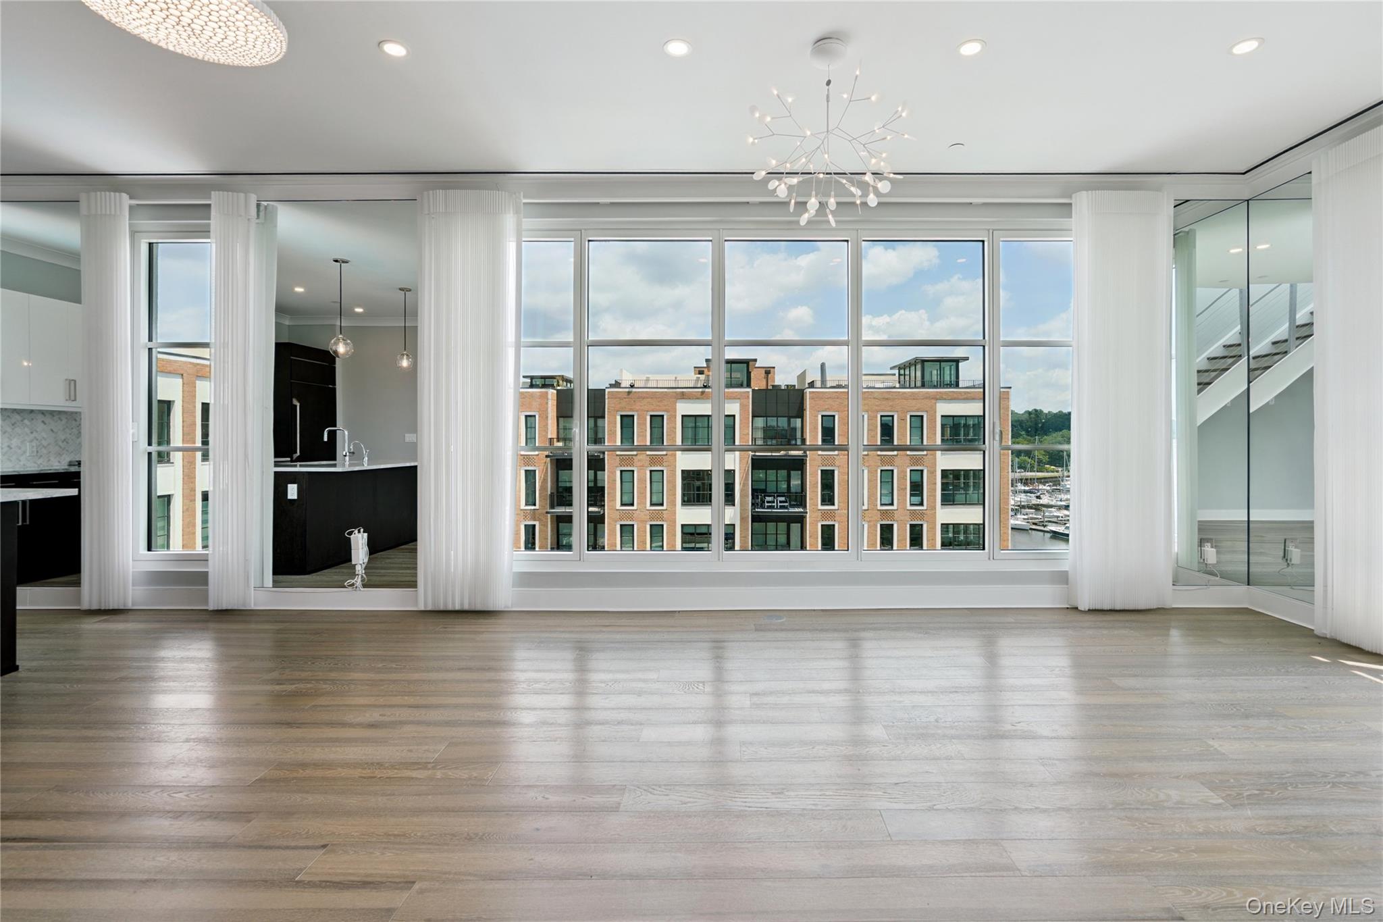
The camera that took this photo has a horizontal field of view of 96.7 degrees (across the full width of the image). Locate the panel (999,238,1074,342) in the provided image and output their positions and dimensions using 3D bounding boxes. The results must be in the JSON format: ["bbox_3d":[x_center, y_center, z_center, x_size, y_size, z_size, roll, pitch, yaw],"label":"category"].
[{"bbox_3d":[2.449,-1.189,4.280,0.617,0.708,0.030,0,0,0],"label":"panel"}]

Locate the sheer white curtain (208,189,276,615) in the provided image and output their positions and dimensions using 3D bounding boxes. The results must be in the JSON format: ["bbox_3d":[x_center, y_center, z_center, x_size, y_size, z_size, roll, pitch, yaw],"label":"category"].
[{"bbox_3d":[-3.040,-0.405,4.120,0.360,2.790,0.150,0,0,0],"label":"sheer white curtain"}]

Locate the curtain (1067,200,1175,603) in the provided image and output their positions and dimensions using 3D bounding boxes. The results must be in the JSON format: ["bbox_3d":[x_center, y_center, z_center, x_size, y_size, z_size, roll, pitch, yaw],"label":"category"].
[{"bbox_3d":[2.855,-0.415,4.120,0.650,2.810,0.150,0,0,0],"label":"curtain"}]

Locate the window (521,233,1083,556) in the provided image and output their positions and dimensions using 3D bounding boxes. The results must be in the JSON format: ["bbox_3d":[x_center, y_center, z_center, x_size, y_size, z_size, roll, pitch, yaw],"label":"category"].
[{"bbox_3d":[0.695,-0.434,4.250,4.147,2.407,0.120,0,0,0],"label":"window"}]

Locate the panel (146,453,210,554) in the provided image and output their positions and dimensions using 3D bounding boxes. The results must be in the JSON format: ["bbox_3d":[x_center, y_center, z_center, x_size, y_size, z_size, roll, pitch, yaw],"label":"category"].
[{"bbox_3d":[-3.548,0.286,4.280,0.512,0.693,0.030,0,0,0],"label":"panel"}]

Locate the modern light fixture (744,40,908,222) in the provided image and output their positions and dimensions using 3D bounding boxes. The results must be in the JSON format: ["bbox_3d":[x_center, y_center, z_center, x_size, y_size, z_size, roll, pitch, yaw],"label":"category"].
[{"bbox_3d":[0.639,-1.485,2.830,0.750,0.810,0.750,0,0,0],"label":"modern light fixture"}]

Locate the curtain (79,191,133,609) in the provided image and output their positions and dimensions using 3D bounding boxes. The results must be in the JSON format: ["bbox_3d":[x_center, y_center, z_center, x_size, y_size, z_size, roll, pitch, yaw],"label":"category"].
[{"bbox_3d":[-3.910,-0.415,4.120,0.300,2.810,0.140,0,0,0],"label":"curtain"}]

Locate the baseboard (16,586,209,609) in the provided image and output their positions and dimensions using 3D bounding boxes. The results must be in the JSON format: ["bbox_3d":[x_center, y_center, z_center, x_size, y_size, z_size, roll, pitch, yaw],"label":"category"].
[{"bbox_3d":[-3.964,0.935,4.210,1.332,0.159,0.030,0,0,0],"label":"baseboard"}]

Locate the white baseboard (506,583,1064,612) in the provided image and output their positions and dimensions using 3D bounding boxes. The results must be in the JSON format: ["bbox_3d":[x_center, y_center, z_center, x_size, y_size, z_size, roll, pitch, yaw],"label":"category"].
[{"bbox_3d":[0.685,0.942,4.210,3.849,0.174,0.030,0,0,0],"label":"white baseboard"}]

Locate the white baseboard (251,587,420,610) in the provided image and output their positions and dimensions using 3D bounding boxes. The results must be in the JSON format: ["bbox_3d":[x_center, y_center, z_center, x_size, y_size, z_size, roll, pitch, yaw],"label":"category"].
[{"bbox_3d":[-2.439,0.940,4.210,1.169,0.163,0.030,0,0,0],"label":"white baseboard"}]

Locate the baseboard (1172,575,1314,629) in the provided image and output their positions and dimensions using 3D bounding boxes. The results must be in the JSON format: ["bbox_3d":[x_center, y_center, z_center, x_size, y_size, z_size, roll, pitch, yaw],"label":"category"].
[{"bbox_3d":[3.547,0.905,3.970,0.545,0.170,0.480,0,0,0],"label":"baseboard"}]

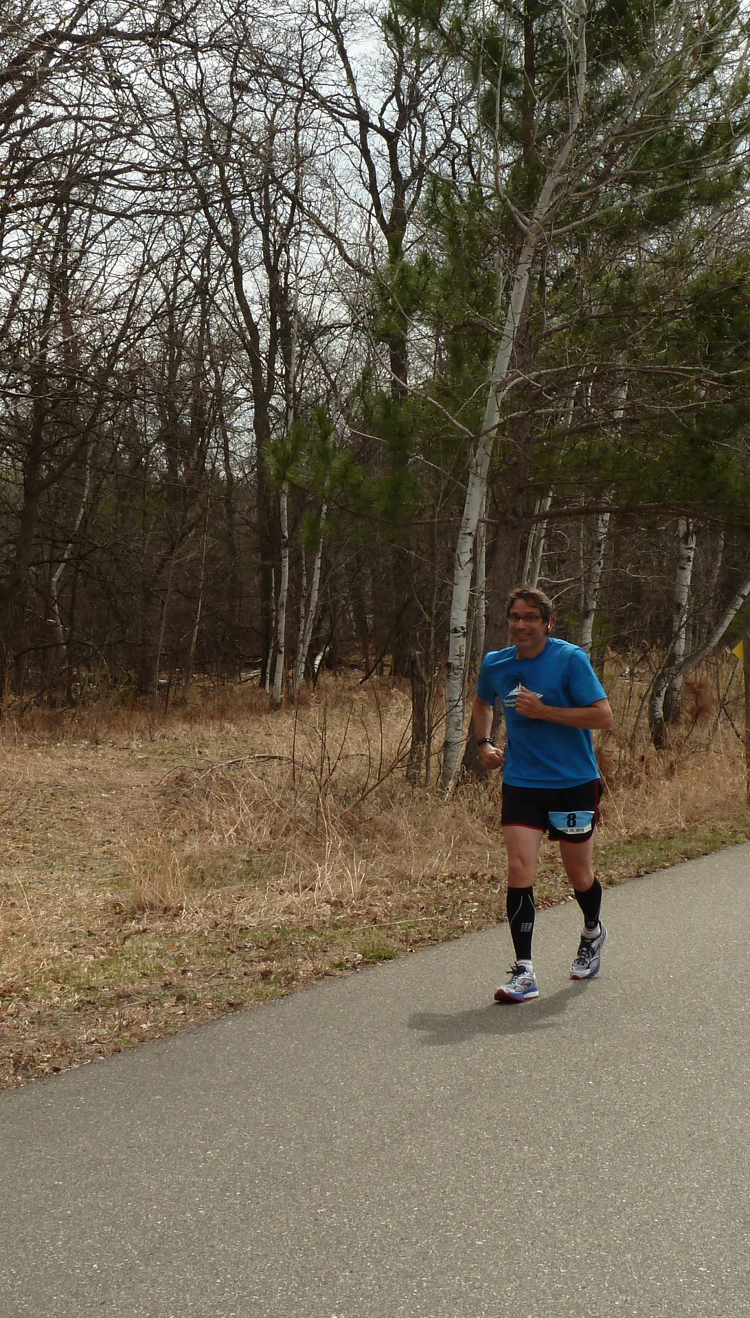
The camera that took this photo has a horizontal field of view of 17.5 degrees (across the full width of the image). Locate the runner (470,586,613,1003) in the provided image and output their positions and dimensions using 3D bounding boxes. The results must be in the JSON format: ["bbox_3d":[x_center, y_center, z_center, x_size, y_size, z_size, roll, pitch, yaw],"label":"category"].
[{"bbox_3d":[0.740,0.565,10.500,0.620,1.750,0.950,0,1,23],"label":"runner"}]

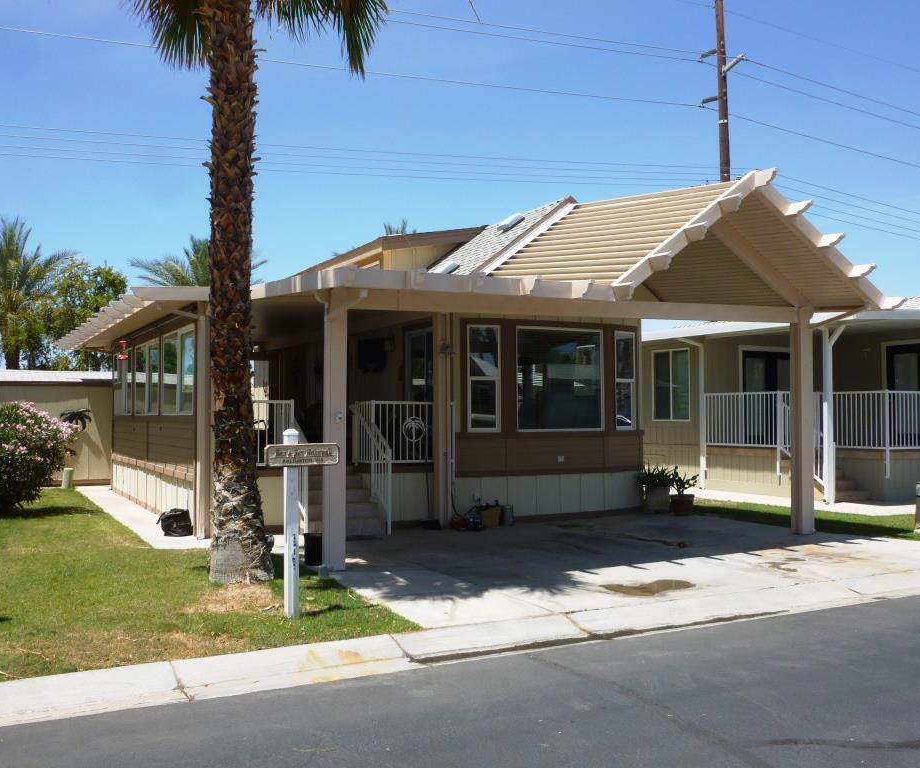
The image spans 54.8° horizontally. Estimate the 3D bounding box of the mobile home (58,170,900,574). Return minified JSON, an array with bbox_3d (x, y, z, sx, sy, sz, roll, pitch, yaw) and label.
[{"bbox_3d":[-1.298,-0.310,15.188,8.700,4.800,13.200,0,-2,-28],"label":"mobile home"}]

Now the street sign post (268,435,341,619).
[{"bbox_3d":[-1.254,1.099,7.028,0.620,1.470,0.120,0,-2,-28],"label":"street sign post"}]

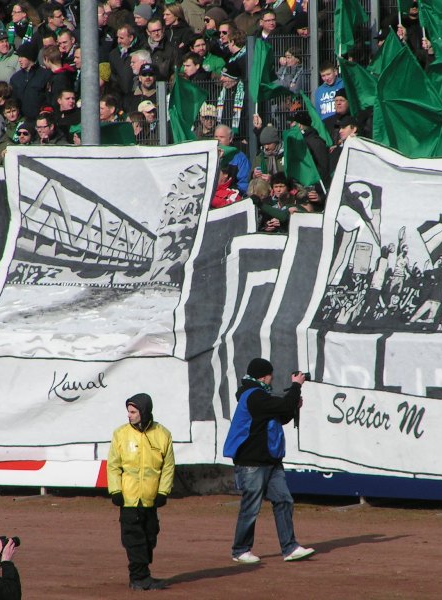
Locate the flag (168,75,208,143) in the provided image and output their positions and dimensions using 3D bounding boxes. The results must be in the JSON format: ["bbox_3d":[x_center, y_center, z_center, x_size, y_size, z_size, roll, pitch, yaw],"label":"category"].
[{"bbox_3d":[-0.343,-1.962,90.000,0.420,0.740,0.280,0,3,18],"label":"flag"}]

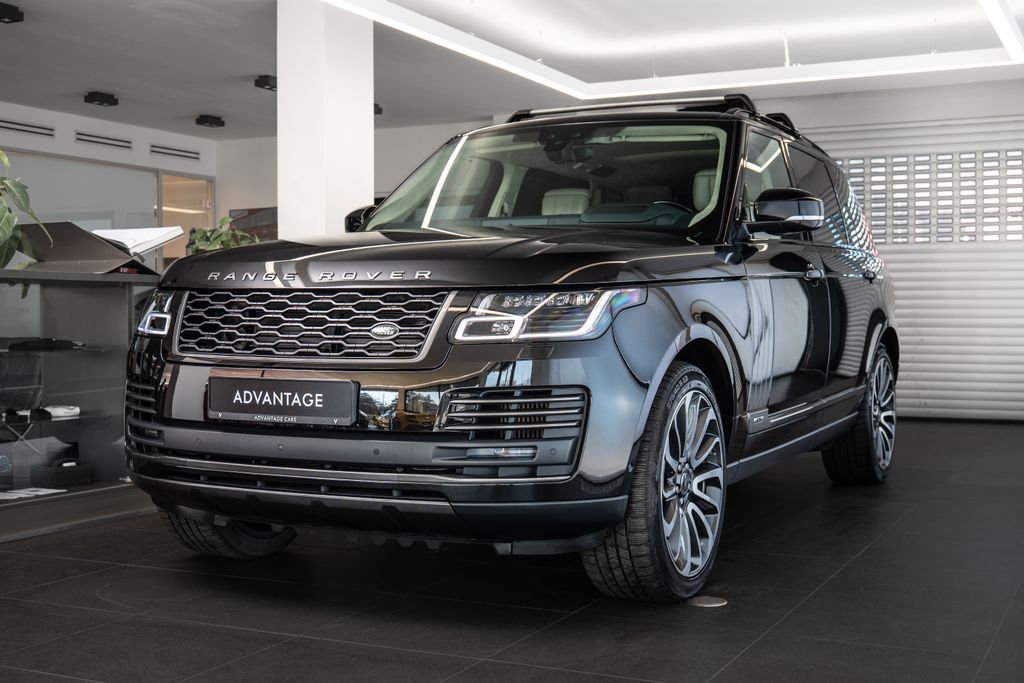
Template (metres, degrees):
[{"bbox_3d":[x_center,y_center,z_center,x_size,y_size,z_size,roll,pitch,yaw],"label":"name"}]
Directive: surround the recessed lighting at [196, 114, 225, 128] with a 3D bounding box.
[{"bbox_3d":[-2.868,-2.103,12.211,0.140,0.088,0.262,0,1,26],"label":"recessed lighting"}]

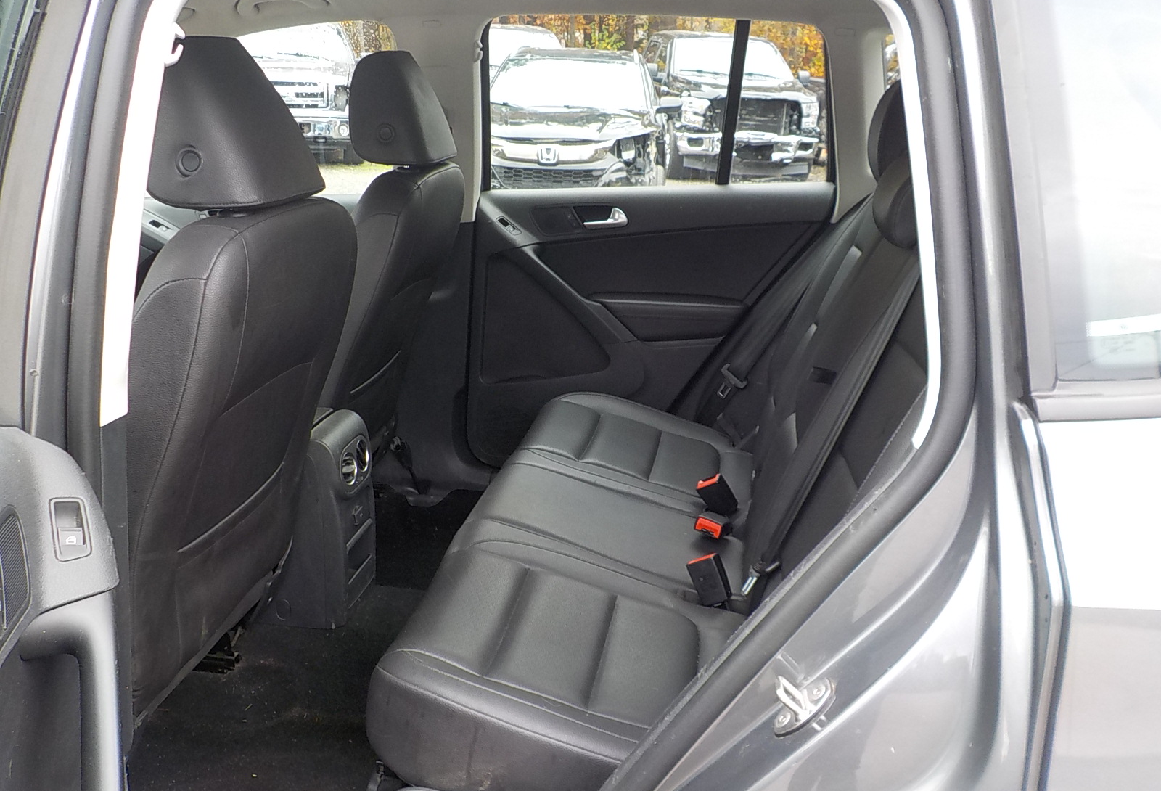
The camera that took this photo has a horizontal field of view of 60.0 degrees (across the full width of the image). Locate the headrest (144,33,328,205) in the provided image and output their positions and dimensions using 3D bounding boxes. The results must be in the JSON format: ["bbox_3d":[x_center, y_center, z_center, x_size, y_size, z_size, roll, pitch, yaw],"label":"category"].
[{"bbox_3d":[-0.495,-0.383,1.415,0.150,0.225,0.275,3,18,9],"label":"headrest"}]

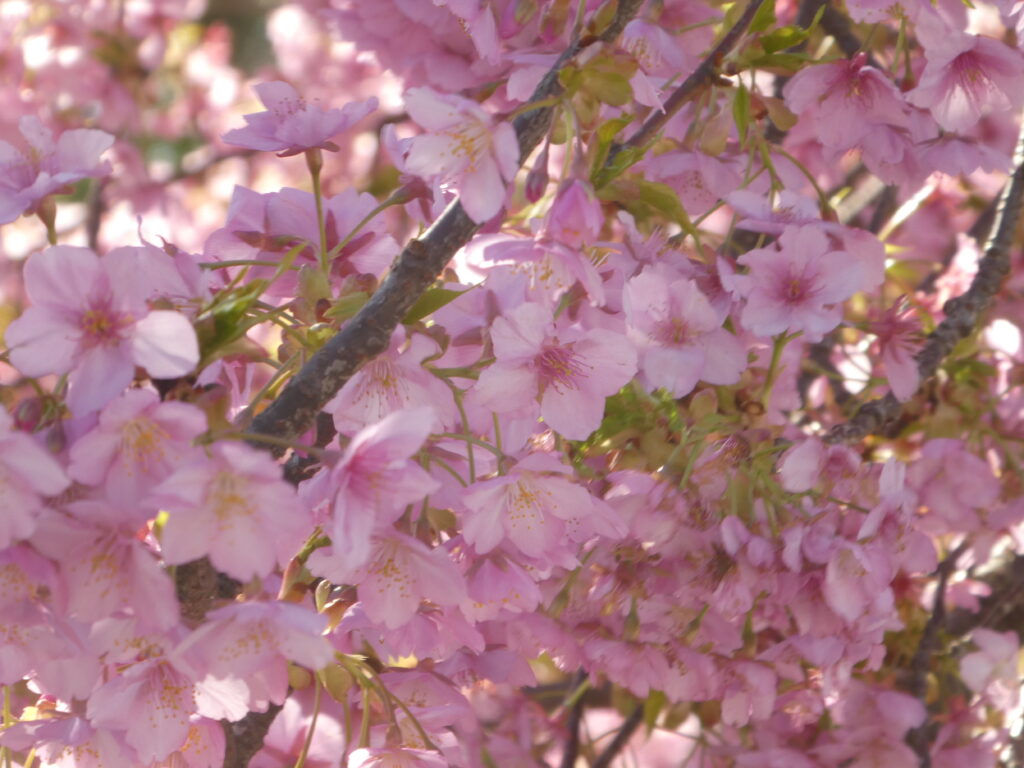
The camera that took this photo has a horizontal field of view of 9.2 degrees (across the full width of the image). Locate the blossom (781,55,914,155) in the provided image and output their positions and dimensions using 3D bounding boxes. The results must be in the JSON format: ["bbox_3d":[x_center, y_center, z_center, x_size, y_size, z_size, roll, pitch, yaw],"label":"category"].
[{"bbox_3d":[0.088,-0.074,1.660,0.034,0.020,0.029,0,-49,0],"label":"blossom"}]

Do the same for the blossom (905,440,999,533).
[{"bbox_3d":[0.116,0.027,1.660,0.025,0.025,0.015,0,15,6],"label":"blossom"}]

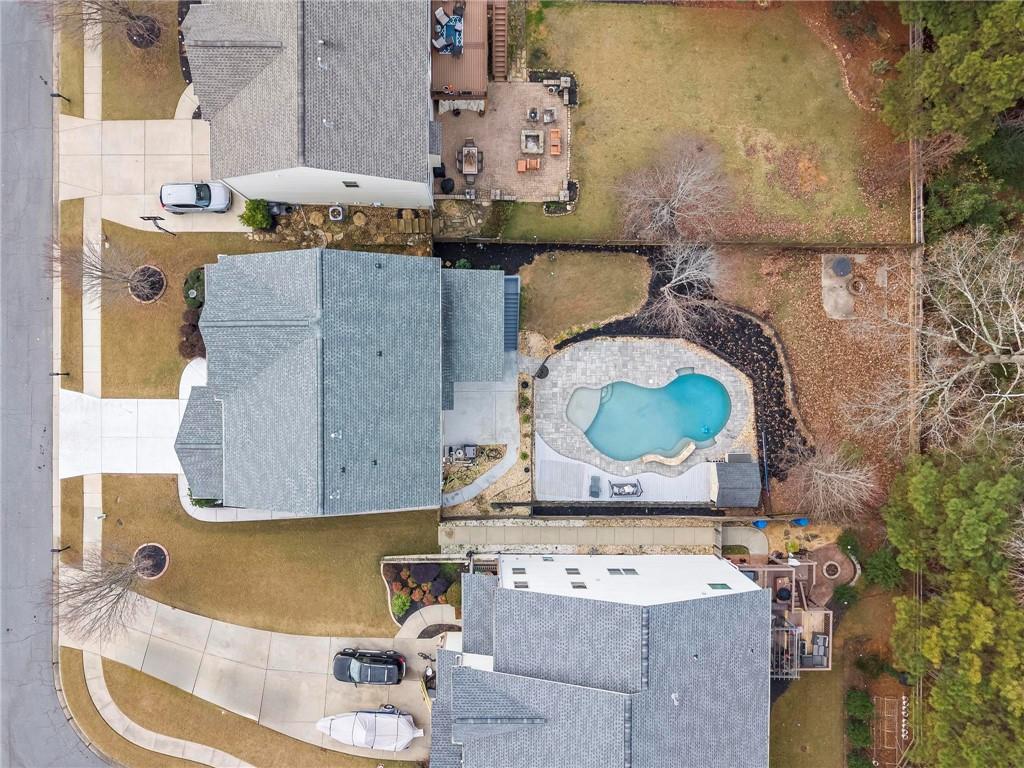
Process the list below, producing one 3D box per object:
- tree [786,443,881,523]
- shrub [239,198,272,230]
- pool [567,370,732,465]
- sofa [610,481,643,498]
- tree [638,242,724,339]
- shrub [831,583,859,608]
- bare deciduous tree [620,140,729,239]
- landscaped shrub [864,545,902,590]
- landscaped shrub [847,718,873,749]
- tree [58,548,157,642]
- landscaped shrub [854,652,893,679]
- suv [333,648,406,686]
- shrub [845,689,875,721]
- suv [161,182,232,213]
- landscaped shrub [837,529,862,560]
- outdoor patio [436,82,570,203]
[{"bbox_3d":[21.892,6.332,47.546,5.400,6.600,5.400,0,91,-1],"label":"tree"},{"bbox_3d":[-17.254,-11.402,47.760,1.950,1.800,1.800,0,91,-2],"label":"shrub"},{"bbox_3d":[9.600,2.272,50.456,11.640,1.500,6.310,0,91,-2],"label":"pool"},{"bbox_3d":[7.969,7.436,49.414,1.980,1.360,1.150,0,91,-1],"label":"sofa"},{"bbox_3d":[10.993,-6.184,47.059,5.400,6.500,5.900,0,91,-2],"label":"tree"},{"bbox_3d":[23.649,14.975,50.272,1.700,1.400,1.700,0,91,-1],"label":"shrub"},{"bbox_3d":[10.762,-12.837,47.532,6.800,7.000,6.300,0,91,-2],"label":"bare deciduous tree"},{"bbox_3d":[26.092,12.958,49.867,2.400,2.300,2.800,0,91,-1],"label":"landscaped shrub"},{"bbox_3d":[24.637,24.779,50.338,1.700,1.500,1.900,0,91,-1],"label":"landscaped shrub"},{"bbox_3d":[-24.004,11.884,43.700,5.300,7.400,5.300,0,91,-1],"label":"tree"},{"bbox_3d":[25.064,19.518,49.227,2.100,1.200,1.500,0,91,-2],"label":"landscaped shrub"},{"bbox_3d":[-9.405,18.798,46.965,4.830,1.760,1.930,2,90,-2],"label":"suv"},{"bbox_3d":[24.053,22.152,49.073,1.600,1.500,1.750,0,91,-2],"label":"shrub"},{"bbox_3d":[-21.188,-12.512,47.583,4.650,1.680,1.860,-1,91,-2],"label":"suv"},{"bbox_3d":[23.235,11.050,48.880,1.500,1.400,1.900,0,91,-2],"label":"landscaped shrub"},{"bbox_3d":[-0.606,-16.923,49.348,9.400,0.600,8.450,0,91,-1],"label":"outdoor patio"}]

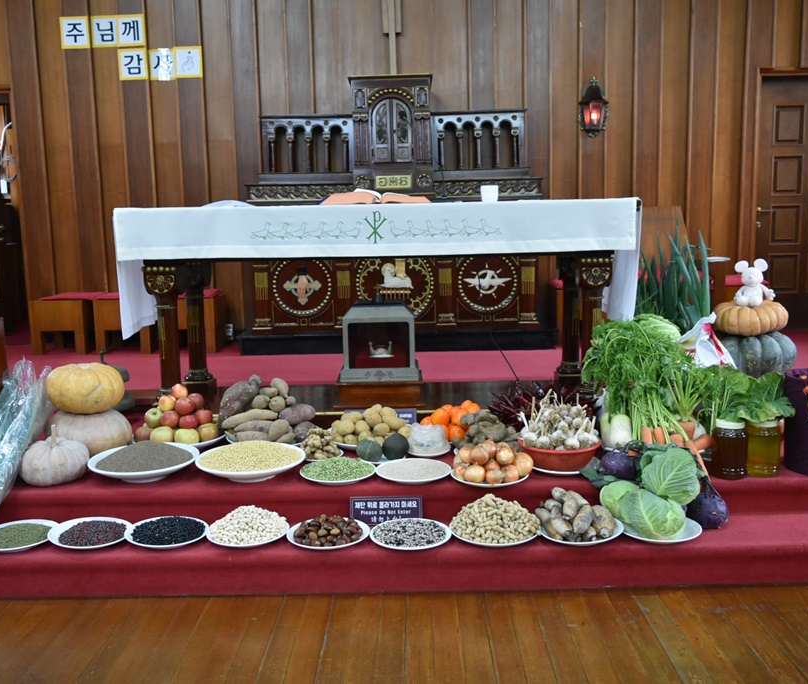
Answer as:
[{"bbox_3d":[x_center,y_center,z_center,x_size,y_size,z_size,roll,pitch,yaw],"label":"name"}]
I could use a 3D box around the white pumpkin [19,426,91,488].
[{"bbox_3d":[-1.218,0.397,2.673,0.230,0.205,0.228,-1,8,0],"label":"white pumpkin"}]

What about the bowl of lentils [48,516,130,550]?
[{"bbox_3d":[-1.019,0.627,2.475,0.268,0.040,0.268,-1,8,1],"label":"bowl of lentils"}]

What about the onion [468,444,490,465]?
[{"bbox_3d":[0.260,0.387,2.645,0.070,0.068,0.070,-1,8,1],"label":"onion"}]

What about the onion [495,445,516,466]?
[{"bbox_3d":[0.338,0.375,2.560,0.066,0.072,0.066,-1,8,0],"label":"onion"}]

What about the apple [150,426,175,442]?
[{"bbox_3d":[-1.002,0.390,3.184,0.090,0.078,0.090,-1,8,1],"label":"apple"}]

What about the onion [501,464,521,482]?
[{"bbox_3d":[0.353,0.433,2.533,0.066,0.064,0.066,-1,8,0],"label":"onion"}]

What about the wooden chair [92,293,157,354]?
[{"bbox_3d":[-2.133,-0.160,6.022,0.421,0.460,0.356,-1,8,1],"label":"wooden chair"}]

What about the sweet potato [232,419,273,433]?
[{"bbox_3d":[-0.586,0.338,3.075,0.200,0.065,0.060,-3,8,-11],"label":"sweet potato"}]

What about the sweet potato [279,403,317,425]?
[{"bbox_3d":[-0.453,0.305,3.281,0.150,0.078,0.082,-2,8,-7],"label":"sweet potato"}]

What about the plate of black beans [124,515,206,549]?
[{"bbox_3d":[-0.758,0.608,2.458,0.263,0.050,0.263,-1,8,0],"label":"plate of black beans"}]

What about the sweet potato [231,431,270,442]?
[{"bbox_3d":[-0.632,0.398,3.165,0.175,0.062,0.064,-1,8,1],"label":"sweet potato"}]

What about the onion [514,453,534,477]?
[{"bbox_3d":[0.402,0.414,2.595,0.078,0.080,0.078,-1,8,0],"label":"onion"}]

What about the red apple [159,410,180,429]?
[{"bbox_3d":[-0.989,0.329,3.241,0.080,0.075,0.080,-1,8,1],"label":"red apple"}]

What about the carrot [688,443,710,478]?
[{"bbox_3d":[1.042,0.419,2.705,0.032,0.032,0.161,-18,49,3],"label":"carrot"}]

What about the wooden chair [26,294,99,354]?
[{"bbox_3d":[-2.690,-0.155,6.166,0.405,0.440,0.410,-1,8,0],"label":"wooden chair"}]

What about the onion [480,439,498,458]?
[{"bbox_3d":[0.300,0.377,2.708,0.068,0.066,0.068,-1,8,1],"label":"onion"}]

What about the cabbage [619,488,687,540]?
[{"bbox_3d":[0.782,0.542,2.420,0.205,0.140,0.180,-1,8,1],"label":"cabbage"}]

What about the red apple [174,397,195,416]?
[{"bbox_3d":[-0.927,0.273,3.251,0.078,0.075,0.078,-1,8,1],"label":"red apple"}]

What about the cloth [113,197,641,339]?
[{"bbox_3d":[-0.117,-0.369,3.625,2.209,0.540,0.734,-1,8,1],"label":"cloth"}]

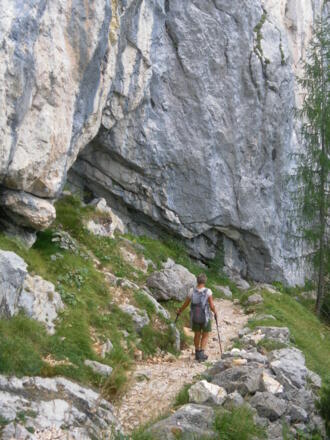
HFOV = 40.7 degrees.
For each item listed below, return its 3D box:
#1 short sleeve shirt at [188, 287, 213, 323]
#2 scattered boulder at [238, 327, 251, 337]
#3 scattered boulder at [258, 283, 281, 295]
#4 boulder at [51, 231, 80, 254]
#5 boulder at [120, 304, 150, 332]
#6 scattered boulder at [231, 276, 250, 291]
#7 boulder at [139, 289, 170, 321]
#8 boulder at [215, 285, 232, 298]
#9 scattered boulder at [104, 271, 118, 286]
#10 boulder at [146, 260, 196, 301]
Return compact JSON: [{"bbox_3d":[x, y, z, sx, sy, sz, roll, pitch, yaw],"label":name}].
[{"bbox_3d":[0.695,1.641,8.680,0.460,0.680,0.300,1,5,12],"label":"short sleeve shirt"},{"bbox_3d":[1.839,2.591,10.300,0.233,0.185,0.270,0,5,0],"label":"scattered boulder"},{"bbox_3d":[3.399,2.229,14.500,0.597,0.291,0.550,0,5,0],"label":"scattered boulder"},{"bbox_3d":[-2.520,0.534,11.200,0.575,0.515,0.600,0,5,0],"label":"boulder"},{"bbox_3d":[-0.625,2.049,9.300,0.636,0.435,0.650,0,5,0],"label":"boulder"},{"bbox_3d":[2.472,2.063,14.600,0.579,0.418,0.500,0,5,0],"label":"scattered boulder"},{"bbox_3d":[-0.234,1.932,10.300,0.728,0.635,0.700,0,5,0],"label":"boulder"},{"bbox_3d":[1.770,2.166,13.500,0.488,0.336,0.500,0,5,0],"label":"boulder"},{"bbox_3d":[-1.284,1.404,10.700,0.298,0.339,0.350,0,5,0],"label":"scattered boulder"},{"bbox_3d":[0.178,1.576,12.000,1.326,0.949,1.250,0,5,0],"label":"boulder"}]

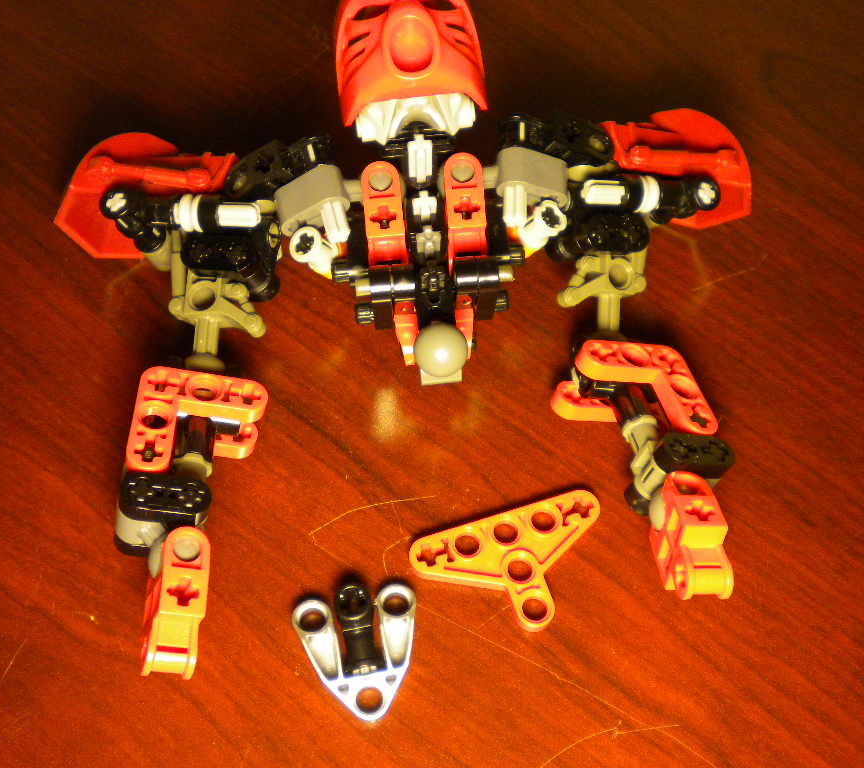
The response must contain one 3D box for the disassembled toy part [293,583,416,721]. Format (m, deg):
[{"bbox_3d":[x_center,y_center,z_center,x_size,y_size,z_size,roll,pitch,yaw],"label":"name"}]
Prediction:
[{"bbox_3d":[-0.013,0.050,0.192,0.024,0.009,0.025,-10,64,-7],"label":"disassembled toy part"}]

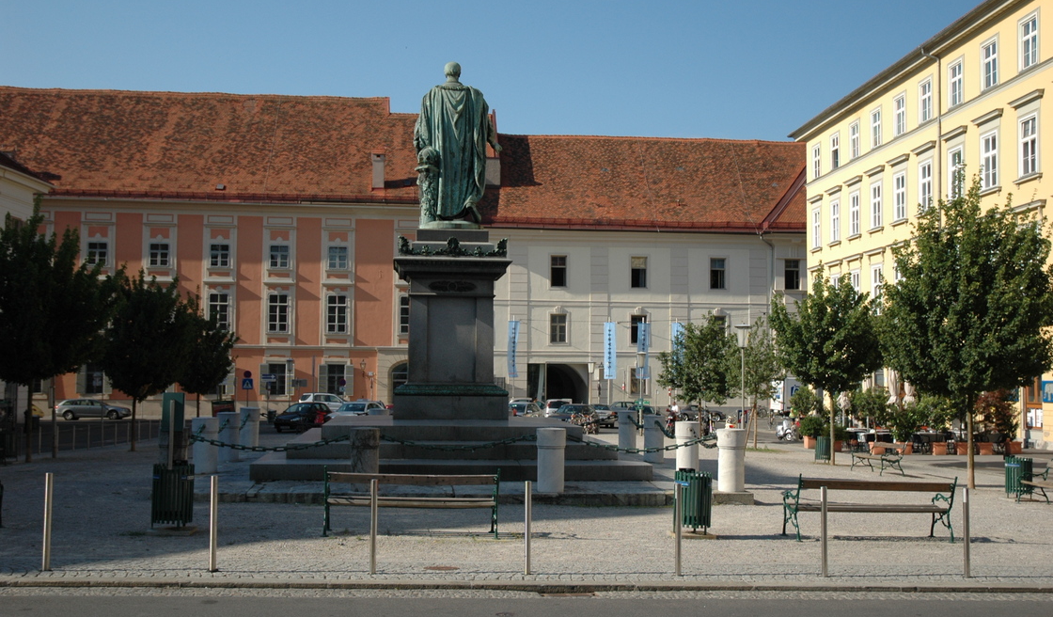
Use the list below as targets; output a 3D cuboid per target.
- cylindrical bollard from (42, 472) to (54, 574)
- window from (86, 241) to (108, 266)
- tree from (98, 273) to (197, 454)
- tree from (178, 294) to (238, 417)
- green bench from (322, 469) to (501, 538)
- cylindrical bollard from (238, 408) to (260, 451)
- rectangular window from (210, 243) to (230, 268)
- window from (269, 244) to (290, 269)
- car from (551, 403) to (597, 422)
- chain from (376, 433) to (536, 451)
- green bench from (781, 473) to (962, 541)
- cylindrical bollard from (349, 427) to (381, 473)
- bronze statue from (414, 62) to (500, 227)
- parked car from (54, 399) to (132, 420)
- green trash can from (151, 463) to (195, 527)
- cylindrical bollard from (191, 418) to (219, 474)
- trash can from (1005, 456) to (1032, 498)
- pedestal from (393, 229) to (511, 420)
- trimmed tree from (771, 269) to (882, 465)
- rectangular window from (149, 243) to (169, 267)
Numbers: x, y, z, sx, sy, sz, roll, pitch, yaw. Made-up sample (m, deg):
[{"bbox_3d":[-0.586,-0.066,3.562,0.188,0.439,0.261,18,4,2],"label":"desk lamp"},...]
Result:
[{"bbox_3d":[-4.419,1.973,10.780,0.065,0.900,0.065,1,-3,-6],"label":"cylindrical bollard"},{"bbox_3d":[-29.000,-3.687,79.026,1.308,1.597,0.200,1,-4,-6],"label":"window"},{"bbox_3d":[-11.827,1.592,36.146,3.000,5.600,3.000,1,-3,-6],"label":"tree"},{"bbox_3d":[-12.690,2.272,44.818,2.800,5.750,2.800,1,-4,-6],"label":"tree"},{"bbox_3d":[-1.394,2.339,14.215,2.060,0.830,0.670,1,-3,-4],"label":"green bench"},{"bbox_3d":[-6.556,2.864,27.528,0.485,1.025,0.485,1,-3,-6],"label":"cylindrical bollard"},{"bbox_3d":[-22.955,-3.972,87.392,1.500,1.800,0.250,1,-3,-6],"label":"rectangular window"},{"bbox_3d":[-16.978,-3.574,80.396,1.309,1.657,0.200,1,-4,-6],"label":"window"},{"bbox_3d":[2.471,5.695,60.962,1.740,1.450,4.300,0,-3,15],"label":"car"},{"bbox_3d":[-1.094,2.150,18.750,2.541,0.310,0.080,1,-3,-6],"label":"chain"},{"bbox_3d":[4.358,2.528,14.918,2.060,0.830,0.670,1,-3,-7],"label":"green bench"},{"bbox_3d":[-2.463,2.319,17.769,0.445,0.980,0.445,1,-4,-6],"label":"cylindrical bollard"},{"bbox_3d":[-1.396,-3.319,23.607,1.747,3.335,1.300,1,-3,-6],"label":"bronze statue"},{"bbox_3d":[-29.774,6.927,79.962,4.850,1.460,1.840,1,-3,-5],"label":"parked car"},{"bbox_3d":[-4.327,2.289,14.300,0.500,0.760,0.490,1,-3,0],"label":"green trash can"},{"bbox_3d":[-5.948,2.549,21.601,0.485,1.025,0.485,1,-3,-6],"label":"cylindrical bollard"},{"bbox_3d":[9.302,3.186,22.065,0.500,0.794,0.500,1,-3,0],"label":"trash can"},{"bbox_3d":[-1.503,0.343,23.409,2.240,3.670,2.240,1,-3,-6],"label":"pedestal"},{"bbox_3d":[8.680,1.693,33.663,3.250,5.640,3.200,1,-3,-6],"label":"trimmed tree"},{"bbox_3d":[-25.353,-3.668,80.700,1.380,1.620,0.200,1,-3,-7],"label":"rectangular window"}]

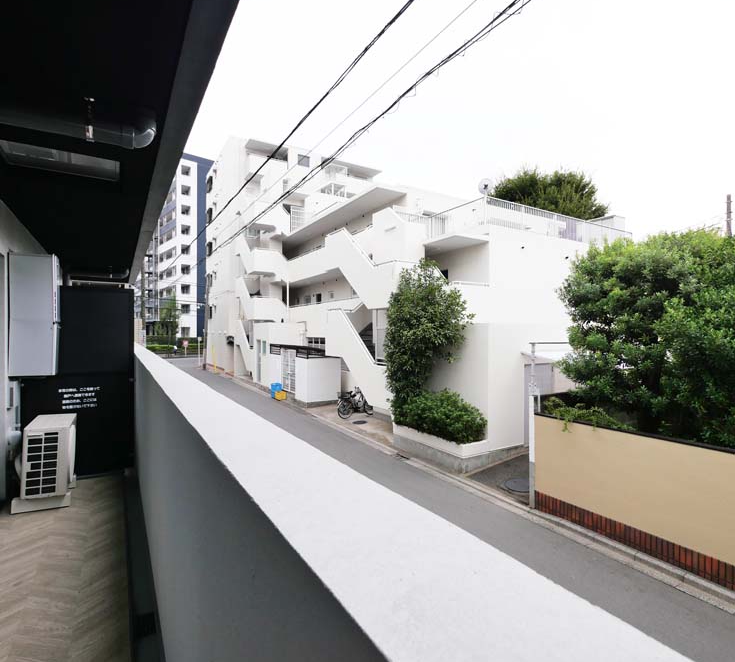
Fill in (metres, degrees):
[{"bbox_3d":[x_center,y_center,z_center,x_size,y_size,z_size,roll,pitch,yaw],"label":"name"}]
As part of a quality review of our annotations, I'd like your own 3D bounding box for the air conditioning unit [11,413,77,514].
[{"bbox_3d":[-2.754,1.102,3.429,0.345,0.640,0.650,2,-1,-32],"label":"air conditioning unit"}]

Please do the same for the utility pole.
[{"bbox_3d":[-12.968,-0.642,32.000,0.260,7.560,0.260,3,0,0],"label":"utility pole"}]

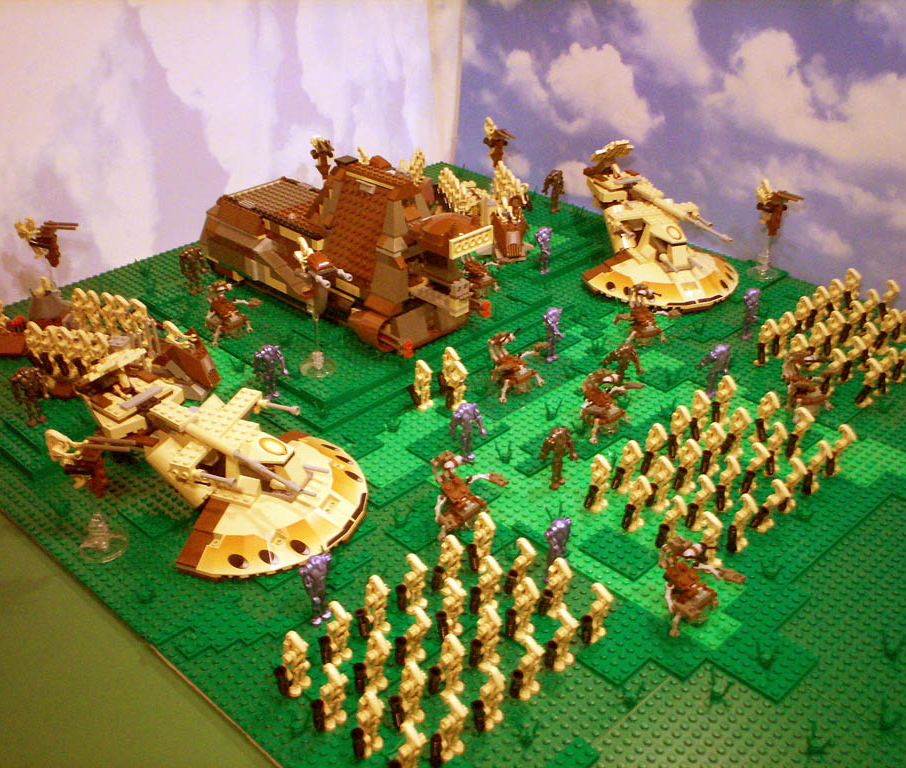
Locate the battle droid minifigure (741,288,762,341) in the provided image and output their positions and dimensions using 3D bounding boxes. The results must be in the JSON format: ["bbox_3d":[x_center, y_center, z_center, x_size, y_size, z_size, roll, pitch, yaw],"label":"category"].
[{"bbox_3d":[0.279,-0.065,0.995,0.027,0.051,0.025,-27,39,-37],"label":"battle droid minifigure"}]

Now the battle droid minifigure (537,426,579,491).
[{"bbox_3d":[0.079,0.054,0.792,0.030,0.052,0.023,-27,39,-37],"label":"battle droid minifigure"}]

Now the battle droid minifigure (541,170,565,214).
[{"bbox_3d":[0.122,-0.231,1.273,0.029,0.051,0.019,-27,39,-37],"label":"battle droid minifigure"}]

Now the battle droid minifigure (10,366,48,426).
[{"bbox_3d":[-0.342,0.011,0.863,0.030,0.052,0.022,-27,39,-37],"label":"battle droid minifigure"}]

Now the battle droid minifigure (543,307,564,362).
[{"bbox_3d":[0.093,-0.042,0.950,0.027,0.051,0.029,-27,39,-37],"label":"battle droid minifigure"}]

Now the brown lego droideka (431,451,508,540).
[{"bbox_3d":[0.006,0.078,0.754,0.055,0.048,0.043,-27,39,-37],"label":"brown lego droideka"}]

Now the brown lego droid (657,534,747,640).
[{"bbox_3d":[0.151,0.124,0.667,0.046,0.057,0.056,-27,39,-37],"label":"brown lego droid"}]

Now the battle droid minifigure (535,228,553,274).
[{"bbox_3d":[0.099,-0.140,1.117,0.027,0.051,0.024,-27,39,-37],"label":"battle droid minifigure"}]

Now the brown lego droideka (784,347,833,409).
[{"bbox_3d":[0.295,0.001,0.882,0.054,0.048,0.042,-24,38,-34],"label":"brown lego droideka"}]

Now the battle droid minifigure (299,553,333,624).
[{"bbox_3d":[-0.083,0.130,0.671,0.028,0.052,0.023,-27,39,-37],"label":"battle droid minifigure"}]

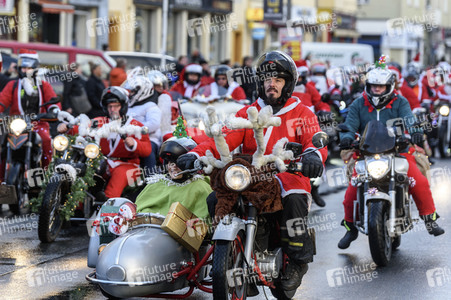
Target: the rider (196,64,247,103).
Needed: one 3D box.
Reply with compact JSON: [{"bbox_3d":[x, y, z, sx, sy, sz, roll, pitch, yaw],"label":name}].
[{"bbox_3d":[-0.029,-0.529,23.600,0.700,1.350,0.750,1,3,10],"label":"rider"}]

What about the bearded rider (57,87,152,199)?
[{"bbox_3d":[-1.158,0.005,15.700,0.800,1.270,0.750,2,3,27],"label":"bearded rider"}]

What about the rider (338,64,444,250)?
[{"bbox_3d":[1.413,0.077,13.850,0.880,1.520,0.800,1,3,12],"label":"rider"}]

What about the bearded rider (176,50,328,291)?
[{"bbox_3d":[0.176,0.134,10.600,0.900,1.530,0.820,2,3,18],"label":"bearded rider"}]

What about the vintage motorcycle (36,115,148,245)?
[{"bbox_3d":[-1.169,0.244,15.600,0.850,1.200,2.100,5,3,27],"label":"vintage motorcycle"}]

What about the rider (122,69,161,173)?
[{"bbox_3d":[-0.811,-0.215,16.300,0.550,1.250,0.680,3,4,41],"label":"rider"}]

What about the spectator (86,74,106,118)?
[{"bbox_3d":[-1.982,-0.507,25.000,0.360,1.690,0.500,1,3,12],"label":"spectator"}]

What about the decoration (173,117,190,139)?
[{"bbox_3d":[-0.294,-0.148,10.700,0.108,0.147,0.088,1,3,14],"label":"decoration"}]

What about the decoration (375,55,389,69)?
[{"bbox_3d":[1.337,-0.757,13.950,0.105,0.118,0.090,1,3,12],"label":"decoration"}]

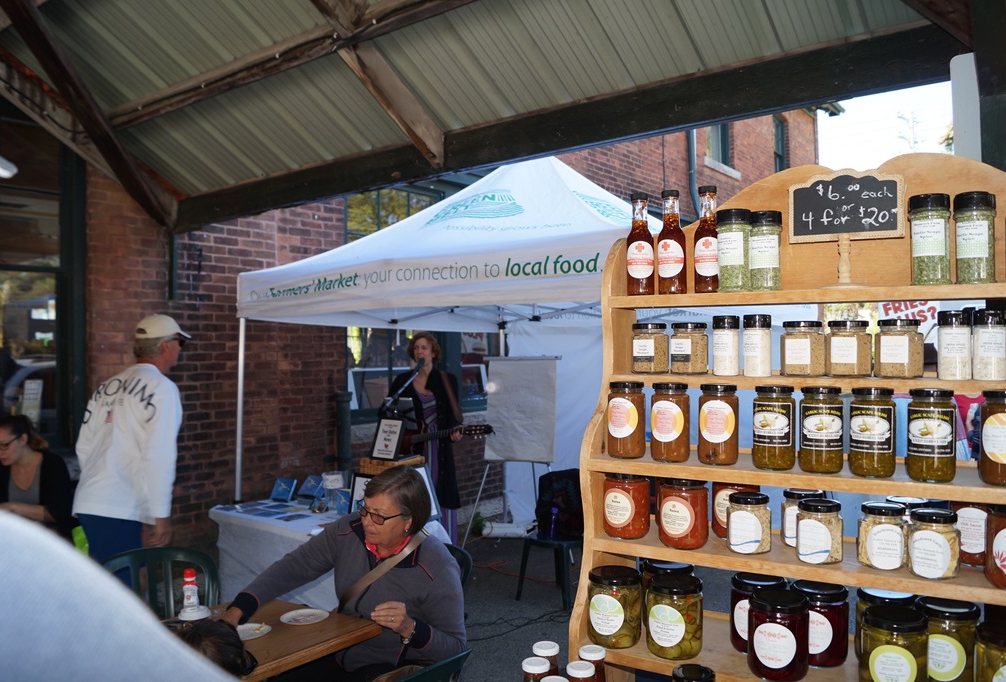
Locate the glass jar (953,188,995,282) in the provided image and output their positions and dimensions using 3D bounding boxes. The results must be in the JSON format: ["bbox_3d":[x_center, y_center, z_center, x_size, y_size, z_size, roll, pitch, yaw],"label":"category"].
[{"bbox_3d":[0.677,-0.147,1.101,0.051,0.134,0.051,-1,-1,43],"label":"glass jar"}]

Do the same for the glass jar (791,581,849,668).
[{"bbox_3d":[0.482,0.430,1.172,0.084,0.106,0.084,0,-1,0],"label":"glass jar"}]

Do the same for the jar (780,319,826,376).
[{"bbox_3d":[0.474,0.012,1.212,0.066,0.085,0.059,0,-1,34],"label":"jar"}]

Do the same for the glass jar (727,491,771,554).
[{"bbox_3d":[0.373,0.276,1.163,0.067,0.083,0.062,0,0,0],"label":"glass jar"}]

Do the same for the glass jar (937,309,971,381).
[{"bbox_3d":[0.649,0.007,1.102,0.042,0.100,0.042,-1,-1,33],"label":"glass jar"}]

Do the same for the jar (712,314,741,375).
[{"bbox_3d":[0.362,0.008,1.241,0.043,0.098,0.043,0,0,0],"label":"jar"}]

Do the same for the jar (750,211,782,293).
[{"bbox_3d":[0.424,-0.143,1.239,0.051,0.133,0.051,0,-1,24],"label":"jar"}]

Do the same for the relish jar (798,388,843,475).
[{"bbox_3d":[0.450,0.126,1.085,0.060,0.118,0.060,0,0,20],"label":"relish jar"}]

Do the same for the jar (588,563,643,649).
[{"bbox_3d":[0.178,0.425,1.223,0.084,0.109,0.084,0,0,0],"label":"jar"}]

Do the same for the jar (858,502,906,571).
[{"bbox_3d":[0.544,0.279,1.101,0.066,0.085,0.059,0,-1,22],"label":"jar"}]

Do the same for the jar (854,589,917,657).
[{"bbox_3d":[0.563,0.414,1.128,0.085,0.109,0.085,0,0,30],"label":"jar"}]

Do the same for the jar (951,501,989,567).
[{"bbox_3d":[0.692,0.265,1.111,0.077,0.108,0.077,0,-1,0],"label":"jar"}]

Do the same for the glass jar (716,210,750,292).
[{"bbox_3d":[0.370,-0.145,1.227,0.054,0.132,0.054,0,0,0],"label":"glass jar"}]

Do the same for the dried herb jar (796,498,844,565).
[{"bbox_3d":[0.457,0.275,1.106,0.067,0.083,0.062,0,0,38],"label":"dried herb jar"}]

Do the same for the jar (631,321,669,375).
[{"bbox_3d":[0.253,0.014,1.316,0.066,0.087,0.062,0,0,31],"label":"jar"}]

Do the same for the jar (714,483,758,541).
[{"bbox_3d":[0.388,0.268,1.272,0.077,0.108,0.077,0,-1,0],"label":"jar"}]

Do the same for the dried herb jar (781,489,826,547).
[{"bbox_3d":[0.480,0.284,1.222,0.066,0.085,0.060,-1,-1,31],"label":"dried herb jar"}]

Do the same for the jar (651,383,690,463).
[{"bbox_3d":[0.274,0.132,1.258,0.062,0.124,0.062,0,-1,22],"label":"jar"}]

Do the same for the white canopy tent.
[{"bbox_3d":[0.305,0.162,5.610,3.050,3.070,3.050,-1,-1,37],"label":"white canopy tent"}]

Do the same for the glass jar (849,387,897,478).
[{"bbox_3d":[0.546,0.134,1.133,0.062,0.127,0.062,0,-1,32],"label":"glass jar"}]

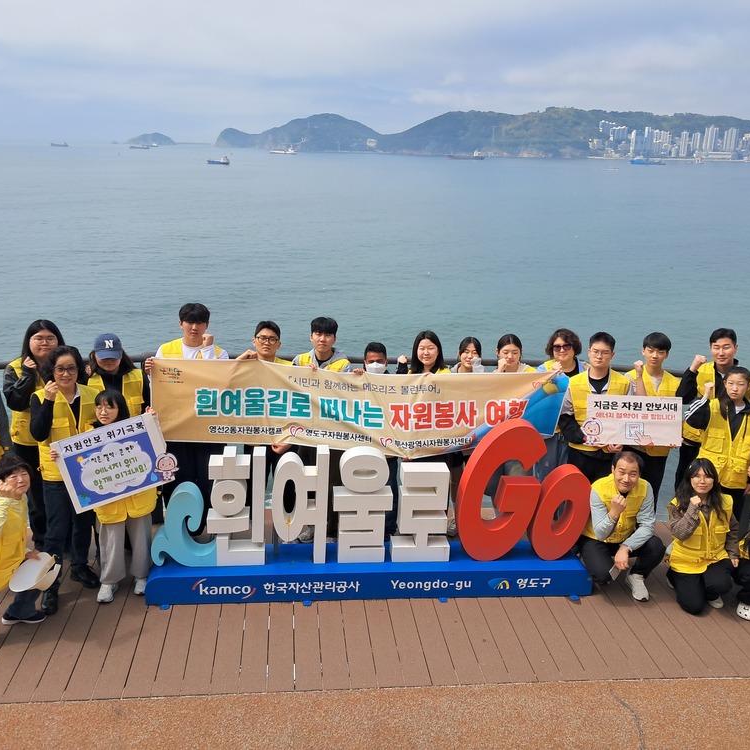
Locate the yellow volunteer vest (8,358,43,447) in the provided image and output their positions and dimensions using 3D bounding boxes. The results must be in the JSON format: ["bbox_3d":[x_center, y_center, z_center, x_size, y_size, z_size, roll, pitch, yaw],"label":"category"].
[{"bbox_3d":[-2.161,0.180,5.100,0.440,0.560,0.270,-7,18,-24],"label":"yellow volunteer vest"}]

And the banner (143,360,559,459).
[{"bbox_3d":[-0.068,0.269,5.495,2.928,0.680,0.140,2,16,-9],"label":"banner"}]

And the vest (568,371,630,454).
[{"bbox_3d":[1.561,0.246,5.400,0.440,0.560,0.270,5,17,13],"label":"vest"}]

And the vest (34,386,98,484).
[{"bbox_3d":[-1.819,0.355,4.660,0.440,0.575,0.280,-9,19,-29],"label":"vest"}]

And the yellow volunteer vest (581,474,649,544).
[{"bbox_3d":[1.646,0.886,5.336,0.440,0.530,0.300,7,29,6],"label":"yellow volunteer vest"}]

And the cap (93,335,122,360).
[{"bbox_3d":[-1.698,-0.178,4.970,0.180,0.140,0.260,-5,31,-17],"label":"cap"}]

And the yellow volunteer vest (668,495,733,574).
[{"bbox_3d":[2.138,1.018,5.112,0.420,0.540,0.280,3,21,8],"label":"yellow volunteer vest"}]

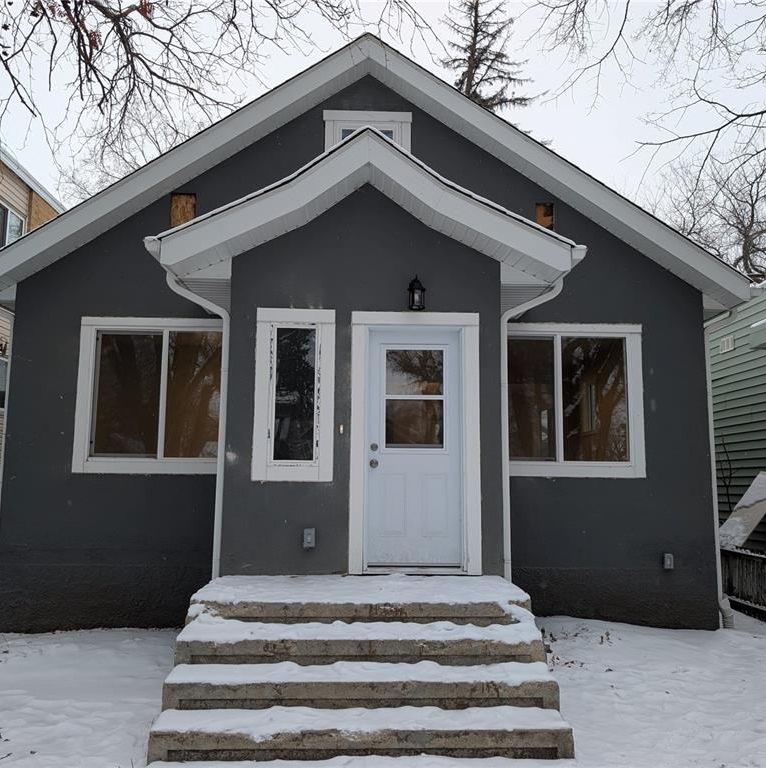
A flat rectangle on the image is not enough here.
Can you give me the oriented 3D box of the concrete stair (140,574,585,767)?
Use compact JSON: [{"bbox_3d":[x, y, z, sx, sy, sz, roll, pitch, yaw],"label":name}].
[{"bbox_3d":[-0.141,1.839,4.862,2.355,0.726,1.876,1,-7,-1],"label":"concrete stair"}]

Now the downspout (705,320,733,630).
[{"bbox_3d":[3.558,0.938,7.520,0.135,3.196,0.120,1,-7,-1],"label":"downspout"}]

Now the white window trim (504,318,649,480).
[{"bbox_3d":[1.919,0.167,7.516,1.725,1.641,0.100,1,-7,-1],"label":"white window trim"}]

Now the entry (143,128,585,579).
[{"bbox_3d":[-0.161,-0.181,6.561,3.620,3.741,1.874,1,-7,-1],"label":"entry"}]

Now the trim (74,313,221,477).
[{"bbox_3d":[-2.325,0.114,7.409,1.725,1.632,0.100,1,-7,-1],"label":"trim"}]

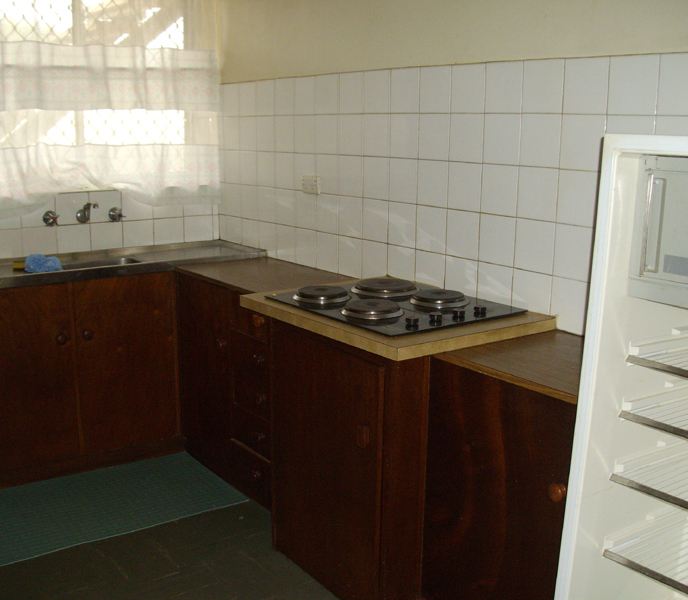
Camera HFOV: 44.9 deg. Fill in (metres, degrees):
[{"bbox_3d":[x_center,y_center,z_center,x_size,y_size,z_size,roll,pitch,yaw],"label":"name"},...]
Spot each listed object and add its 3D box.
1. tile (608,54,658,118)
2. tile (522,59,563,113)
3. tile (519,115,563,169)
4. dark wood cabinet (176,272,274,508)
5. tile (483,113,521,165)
[{"bbox_3d":[0.716,-0.529,2.052,0.010,0.148,0.148,-8,14,-35],"label":"tile"},{"bbox_3d":[0.573,-0.610,2.384,0.010,0.152,0.152,-8,14,-35],"label":"tile"},{"bbox_3d":[0.567,-0.457,2.388,0.008,0.151,0.151,-8,15,-36],"label":"tile"},{"bbox_3d":[-0.243,0.305,3.283,0.491,0.748,0.819,-8,14,-35],"label":"dark wood cabinet"},{"bbox_3d":[0.482,-0.483,2.521,0.010,0.151,0.150,-8,15,-36],"label":"tile"}]

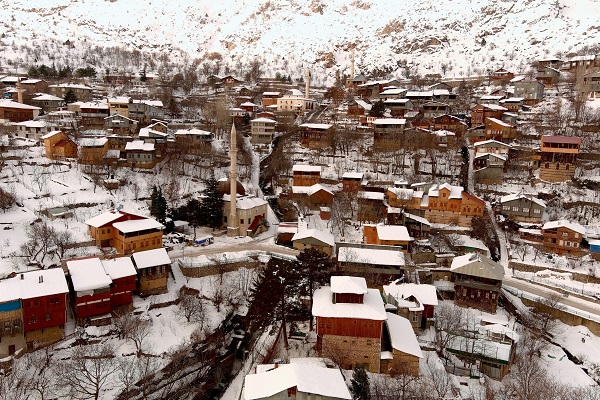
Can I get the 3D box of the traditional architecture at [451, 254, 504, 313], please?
[{"bbox_3d":[36.293,15.954,97.612,9.317,9.192,10.000,6,9,30],"label":"traditional architecture"}]

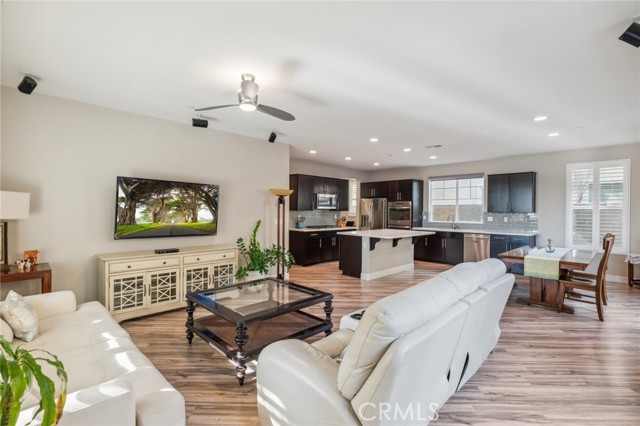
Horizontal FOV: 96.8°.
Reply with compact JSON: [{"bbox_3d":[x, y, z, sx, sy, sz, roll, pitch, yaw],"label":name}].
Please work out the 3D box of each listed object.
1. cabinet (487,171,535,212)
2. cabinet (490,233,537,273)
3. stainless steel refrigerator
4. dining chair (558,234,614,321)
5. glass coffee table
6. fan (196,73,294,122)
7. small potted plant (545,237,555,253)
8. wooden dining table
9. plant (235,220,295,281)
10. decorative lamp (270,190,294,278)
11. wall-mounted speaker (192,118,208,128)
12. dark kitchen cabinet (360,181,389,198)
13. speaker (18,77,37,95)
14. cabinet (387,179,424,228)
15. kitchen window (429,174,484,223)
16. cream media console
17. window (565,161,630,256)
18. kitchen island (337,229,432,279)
[{"bbox_3d":[4.563,-0.459,6.797,0.330,0.920,0.905,0,1,-44],"label":"cabinet"},{"bbox_3d":[4.613,0.951,6.807,0.630,0.880,0.780,0,1,-43],"label":"cabinet"},{"bbox_3d":[1.953,0.429,9.497,0.820,1.780,0.910,0,1,-43],"label":"stainless steel refrigerator"},{"bbox_3d":[3.612,0.845,3.876,0.480,1.050,0.530,0,1,-44],"label":"dining chair"},{"bbox_3d":[-0.627,1.101,2.946,1.070,0.510,1.080,2,1,43],"label":"glass coffee table"},{"bbox_3d":[-0.635,-1.219,2.980,1.020,0.355,1.130,0,1,-44],"label":"fan"},{"bbox_3d":[3.870,0.528,4.776,0.155,0.250,0.155,0,1,-43],"label":"small potted plant"},{"bbox_3d":[3.563,0.996,4.419,1.560,0.740,0.980,0,1,-44],"label":"wooden dining table"},{"bbox_3d":[-1.002,0.727,4.954,0.900,1.200,0.870,0,1,-44],"label":"plant"},{"bbox_3d":[-0.708,0.453,5.205,0.460,1.750,0.460,1,1,0],"label":"decorative lamp"},{"bbox_3d":[-1.715,-1.282,4.071,0.210,0.115,0.125,0,13,-43],"label":"wall-mounted speaker"},{"bbox_3d":[1.956,-0.724,9.305,0.630,0.495,1.000,0,1,-44],"label":"dark kitchen cabinet"},{"bbox_3d":[-2.974,-1.299,2.896,0.090,0.140,0.090,39,4,4],"label":"speaker"},{"bbox_3d":[2.585,0.183,8.647,0.630,2.290,0.840,0,1,-44],"label":"cabinet"},{"bbox_3d":[3.832,-0.387,8.103,0.120,1.310,1.520,0,1,-43],"label":"kitchen window"},{"bbox_3d":[-2.042,0.937,4.029,1.720,0.775,0.500,0,1,-43],"label":"cream media console"},{"bbox_3d":[5.673,-0.118,5.846,0.100,1.860,0.950,0,1,-44],"label":"window"},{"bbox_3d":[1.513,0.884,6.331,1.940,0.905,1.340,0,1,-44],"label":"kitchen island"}]

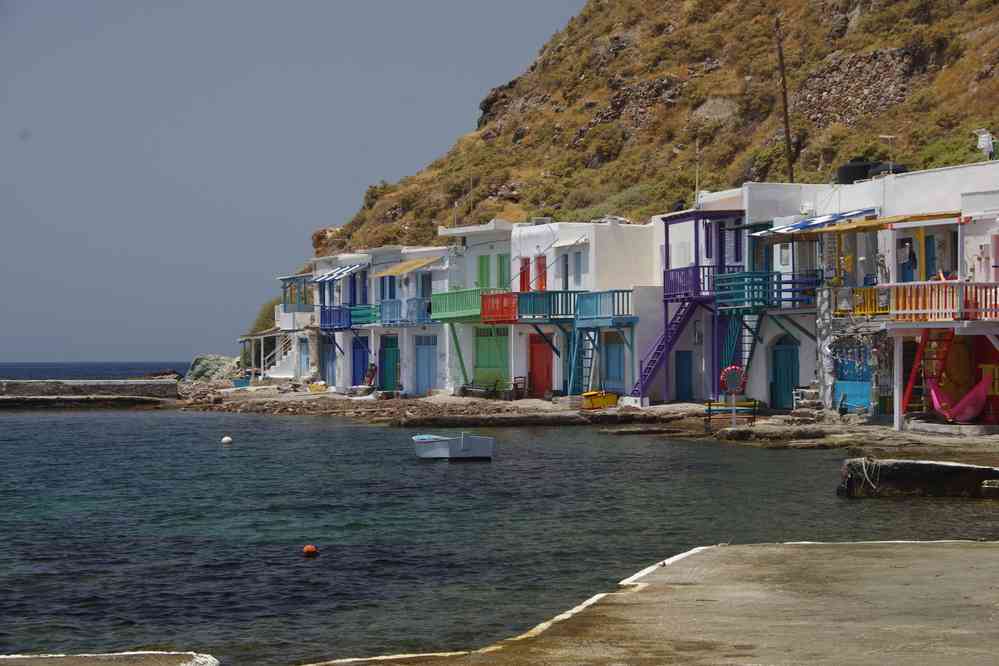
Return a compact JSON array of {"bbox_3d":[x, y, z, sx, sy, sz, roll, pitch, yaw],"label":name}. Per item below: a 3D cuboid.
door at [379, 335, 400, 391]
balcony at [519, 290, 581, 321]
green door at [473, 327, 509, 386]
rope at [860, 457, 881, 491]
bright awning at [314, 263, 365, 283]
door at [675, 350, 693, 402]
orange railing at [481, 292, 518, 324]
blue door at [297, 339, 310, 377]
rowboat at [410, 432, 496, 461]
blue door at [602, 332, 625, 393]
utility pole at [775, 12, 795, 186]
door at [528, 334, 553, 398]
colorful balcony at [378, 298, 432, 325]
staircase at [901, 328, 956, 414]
[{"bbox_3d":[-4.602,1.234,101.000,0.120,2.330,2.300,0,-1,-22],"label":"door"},{"bbox_3d":[1.723,-0.932,84.900,1.150,1.080,2.800,0,-1,-22],"label":"balcony"},{"bbox_3d":[-0.335,0.965,95.060,0.150,2.401,2.254,0,-1,-33],"label":"green door"},{"bbox_3d":[6.040,2.304,39.300,0.320,0.580,0.150,0,-1,6],"label":"rope"},{"bbox_3d":[-6.760,-2.556,102.000,1.200,0.650,2.500,0,-1,-24],"label":"bright awning"},{"bbox_3d":[6.162,1.457,80.850,0.130,1.764,1.029,0,-1,-22],"label":"door"},{"bbox_3d":[0.457,-0.878,87.003,1.050,1.050,3.100,0,-1,-24],"label":"orange railing"},{"bbox_3d":[-9.309,1.211,114.660,0.150,1.911,1.176,0,-1,-27],"label":"blue door"},{"bbox_3d":[-1.243,2.661,56.600,1.200,0.600,2.750,0,-1,-30],"label":"rowboat"},{"bbox_3d":[3.896,1.008,82.500,0.120,2.100,1.600,0,-1,-24],"label":"blue door"},{"bbox_3d":[12.084,-9.612,102.000,0.220,7.600,0.220,-5,-1,0],"label":"utility pole"},{"bbox_3d":[1.496,1.207,87.000,0.120,2.300,2.100,0,-1,-22],"label":"door"},{"bbox_3d":[-3.997,-0.909,102.116,0.980,1.078,3.724,0,-1,-26],"label":"colorful balcony"},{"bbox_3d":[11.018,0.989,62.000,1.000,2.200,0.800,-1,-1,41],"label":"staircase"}]

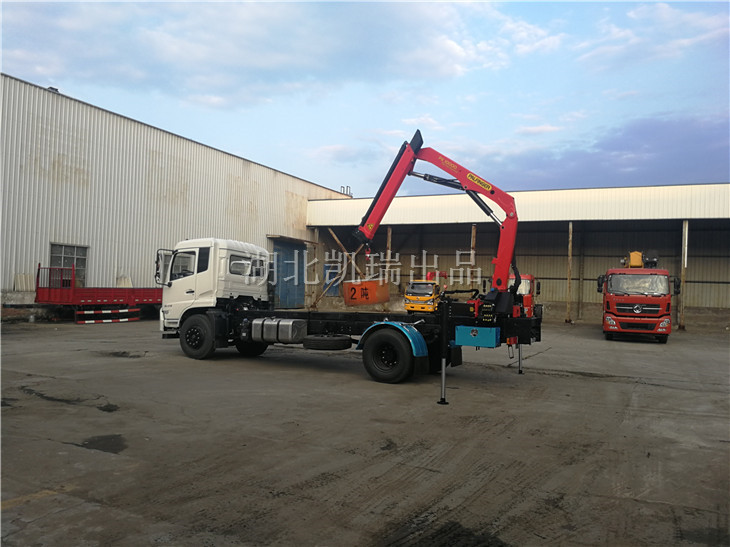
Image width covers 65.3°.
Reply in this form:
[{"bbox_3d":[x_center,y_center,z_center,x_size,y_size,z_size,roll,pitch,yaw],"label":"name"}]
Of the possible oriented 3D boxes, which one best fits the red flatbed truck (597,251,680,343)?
[{"bbox_3d":[12.821,1.008,27.288,2.750,3.800,9.500,2,-1,23],"label":"red flatbed truck"}]

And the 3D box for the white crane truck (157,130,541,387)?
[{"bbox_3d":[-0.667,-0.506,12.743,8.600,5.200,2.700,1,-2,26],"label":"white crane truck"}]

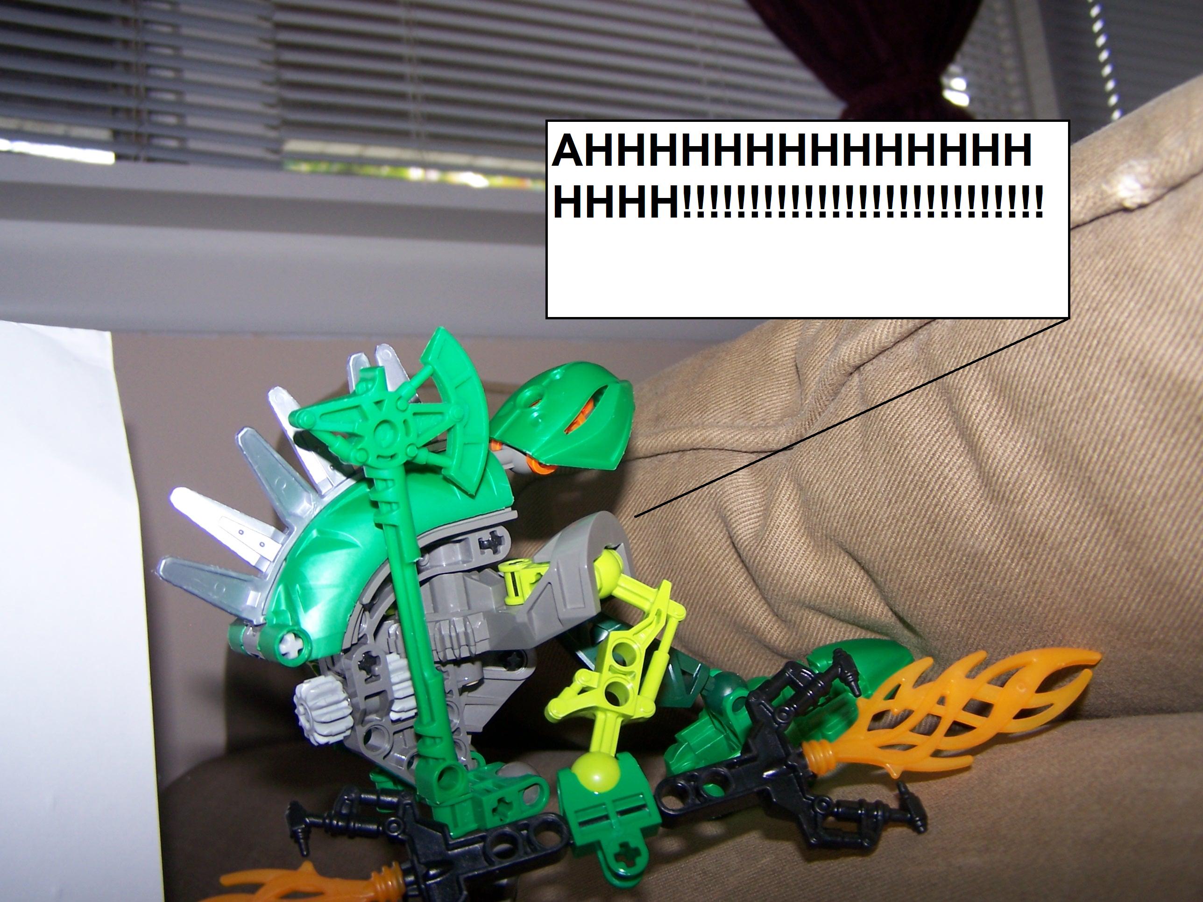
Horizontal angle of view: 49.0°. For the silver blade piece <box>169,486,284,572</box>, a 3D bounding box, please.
[{"bbox_3d":[-0.071,0.014,0.248,0.022,0.008,0.004,34,-21,-18],"label":"silver blade piece"}]

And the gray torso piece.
[{"bbox_3d":[-0.028,0.040,0.274,0.060,0.050,0.043,-10,-1,-34],"label":"gray torso piece"}]

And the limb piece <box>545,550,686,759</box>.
[{"bbox_3d":[0.001,0.042,0.262,0.024,0.049,0.011,13,-13,-3],"label":"limb piece"}]

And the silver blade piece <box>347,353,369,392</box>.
[{"bbox_3d":[-0.046,-0.009,0.262,0.009,0.022,0.004,-19,19,-35],"label":"silver blade piece"}]

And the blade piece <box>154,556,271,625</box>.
[{"bbox_3d":[-0.071,0.025,0.242,0.004,0.009,0.022,2,-19,45],"label":"blade piece"}]

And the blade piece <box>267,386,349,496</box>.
[{"bbox_3d":[-0.058,-0.003,0.258,0.009,0.023,0.004,-37,9,-31],"label":"blade piece"}]

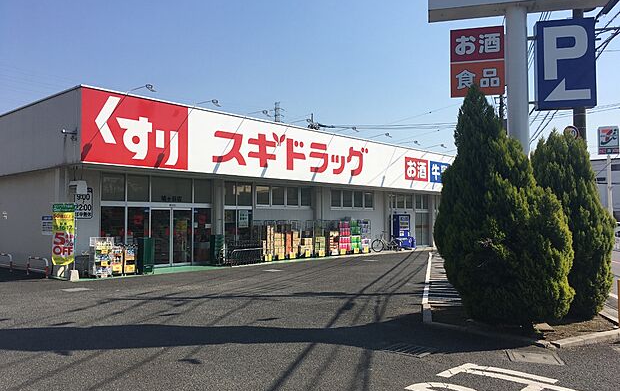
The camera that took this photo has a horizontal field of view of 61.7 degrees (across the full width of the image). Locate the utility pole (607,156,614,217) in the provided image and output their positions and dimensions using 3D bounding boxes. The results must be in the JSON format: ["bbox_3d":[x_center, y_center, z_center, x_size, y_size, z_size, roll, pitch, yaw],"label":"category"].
[{"bbox_3d":[22.000,0.130,38.000,0.300,6.300,0.300,0,-3,0],"label":"utility pole"}]

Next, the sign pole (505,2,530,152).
[{"bbox_3d":[4.280,-0.850,10.600,0.440,5.900,0.440,-1,-3,14],"label":"sign pole"}]

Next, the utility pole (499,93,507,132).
[{"bbox_3d":[14.100,-2.200,38.000,0.320,11.000,0.320,0,-3,0],"label":"utility pole"}]

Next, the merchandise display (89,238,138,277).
[{"bbox_3d":[-5.920,1.830,15.600,0.450,1.170,1.350,-3,-4,43],"label":"merchandise display"}]

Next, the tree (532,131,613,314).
[{"bbox_3d":[4.480,0.430,9.000,1.600,3.140,1.600,0,-3,0],"label":"tree"}]

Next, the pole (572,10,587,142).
[{"bbox_3d":[6.390,-2.900,12.300,0.330,10.000,0.330,0,-3,0],"label":"pole"}]

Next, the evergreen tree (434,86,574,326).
[{"bbox_3d":[3.070,0.120,8.200,2.200,3.700,2.050,0,-3,0],"label":"evergreen tree"}]

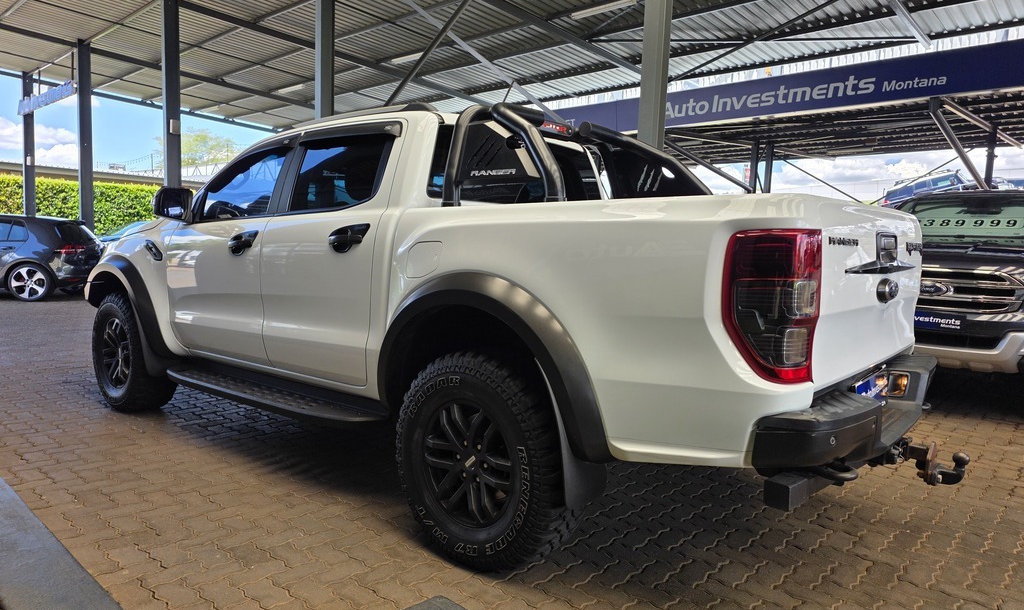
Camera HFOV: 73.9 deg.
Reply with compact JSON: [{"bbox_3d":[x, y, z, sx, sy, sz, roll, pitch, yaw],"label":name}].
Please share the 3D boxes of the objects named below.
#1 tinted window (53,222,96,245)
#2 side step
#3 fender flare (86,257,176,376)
[{"bbox_3d":[-7.910,-1.305,12.326,0.100,0.400,1.160,-26,8,-4],"label":"tinted window"},{"bbox_3d":[-1.265,0.484,3.548,1.930,0.100,0.215,6,7,39],"label":"side step"},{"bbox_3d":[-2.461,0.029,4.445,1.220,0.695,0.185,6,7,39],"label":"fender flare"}]

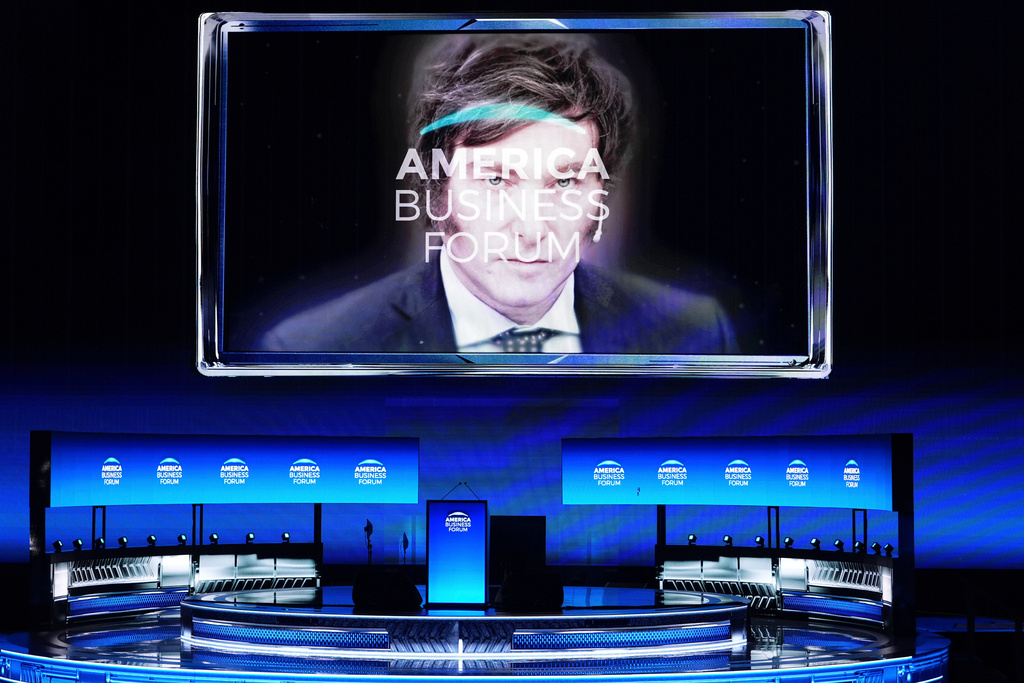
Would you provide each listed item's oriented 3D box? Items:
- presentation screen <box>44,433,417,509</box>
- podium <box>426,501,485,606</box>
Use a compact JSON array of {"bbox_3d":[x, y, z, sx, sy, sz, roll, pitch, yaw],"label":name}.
[{"bbox_3d":[-4.151,1.824,32.522,1.193,1.000,6.651,-3,-5,45],"label":"presentation screen"},{"bbox_3d":[-0.639,2.546,27.400,0.720,1.261,0.500,0,-3,2],"label":"podium"}]

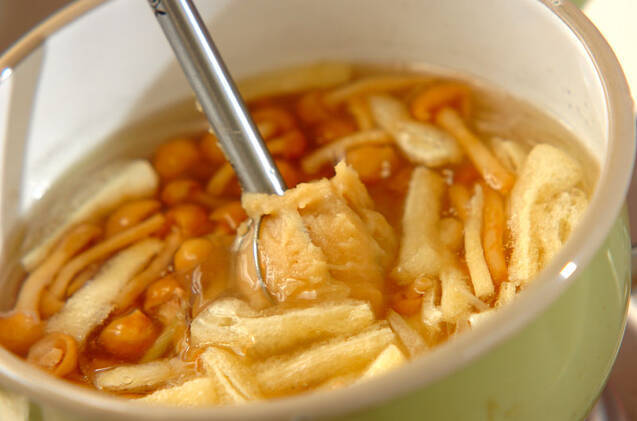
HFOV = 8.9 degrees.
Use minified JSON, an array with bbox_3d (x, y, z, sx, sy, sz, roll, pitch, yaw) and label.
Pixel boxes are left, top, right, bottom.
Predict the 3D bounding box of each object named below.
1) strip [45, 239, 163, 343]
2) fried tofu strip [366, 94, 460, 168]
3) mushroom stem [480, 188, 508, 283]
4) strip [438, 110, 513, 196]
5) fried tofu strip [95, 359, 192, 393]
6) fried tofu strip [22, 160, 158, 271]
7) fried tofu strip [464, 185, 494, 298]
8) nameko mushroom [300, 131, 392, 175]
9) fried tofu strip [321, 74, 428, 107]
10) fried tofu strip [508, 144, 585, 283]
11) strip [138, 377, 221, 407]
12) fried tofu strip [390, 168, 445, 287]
[{"bbox_3d":[-0.057,0.021,1.093,0.009,0.006,0.036,25,54,35],"label":"strip"},{"bbox_3d":[0.026,-0.022,1.118,0.011,0.006,0.029,-34,46,-21],"label":"fried tofu strip"},{"bbox_3d":[0.047,0.007,1.095,0.005,0.004,0.034,-9,41,6],"label":"mushroom stem"},{"bbox_3d":[0.042,-0.016,1.106,0.005,0.005,0.035,-27,43,-14],"label":"strip"},{"bbox_3d":[-0.046,0.043,1.078,0.025,0.004,0.007,-8,41,7],"label":"fried tofu strip"},{"bbox_3d":[-0.063,0.002,1.135,0.043,0.005,0.009,-37,46,-24],"label":"fried tofu strip"},{"bbox_3d":[0.043,0.008,1.081,0.004,0.006,0.039,-9,42,5],"label":"fried tofu strip"},{"bbox_3d":[0.008,-0.015,1.110,0.027,0.007,0.009,-23,42,-10],"label":"nameko mushroom"},{"bbox_3d":[0.017,-0.033,1.150,0.029,0.004,0.004,-10,41,5],"label":"fried tofu strip"},{"bbox_3d":[0.060,0.002,1.079,0.017,0.010,0.042,-1,43,13],"label":"fried tofu strip"},{"bbox_3d":[-0.036,0.050,1.051,0.021,0.007,0.012,-16,42,-3],"label":"strip"},{"bbox_3d":[0.027,0.004,1.105,0.009,0.006,0.041,-3,42,13],"label":"fried tofu strip"}]

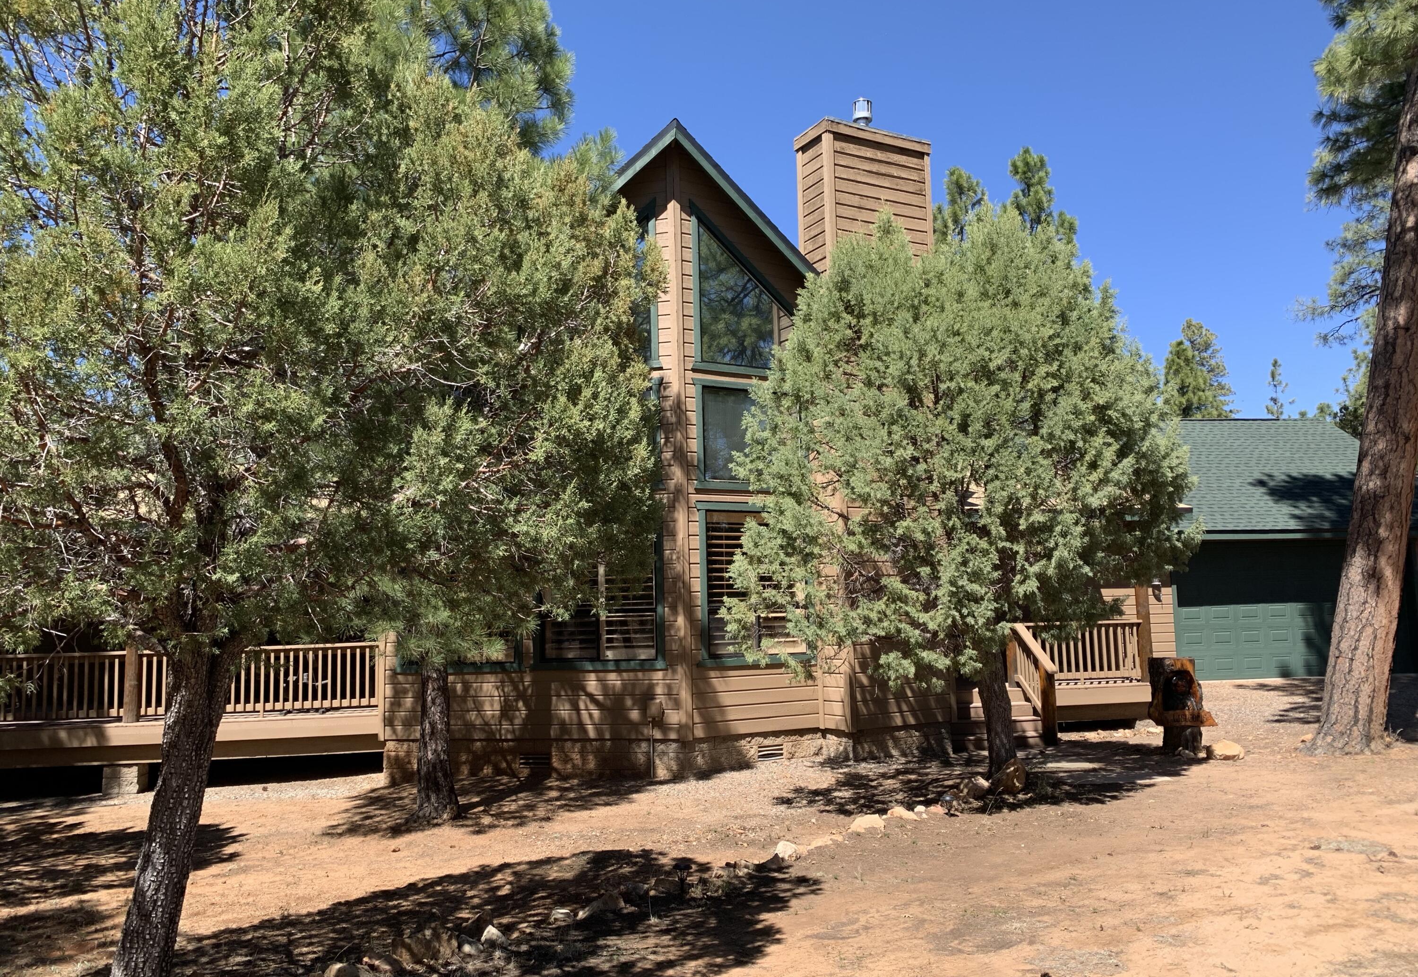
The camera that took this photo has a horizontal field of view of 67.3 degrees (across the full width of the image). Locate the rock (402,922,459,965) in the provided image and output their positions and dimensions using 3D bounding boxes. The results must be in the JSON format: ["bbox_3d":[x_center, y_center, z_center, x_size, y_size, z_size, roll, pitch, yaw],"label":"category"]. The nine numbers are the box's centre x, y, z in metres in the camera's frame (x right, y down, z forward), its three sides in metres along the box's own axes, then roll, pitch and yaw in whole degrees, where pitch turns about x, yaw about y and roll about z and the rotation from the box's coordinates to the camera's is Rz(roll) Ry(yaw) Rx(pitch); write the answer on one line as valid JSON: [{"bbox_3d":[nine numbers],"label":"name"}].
[{"bbox_3d":[-1.468,2.400,5.625,0.280,0.165,0.170,0,-7,-15],"label":"rock"}]

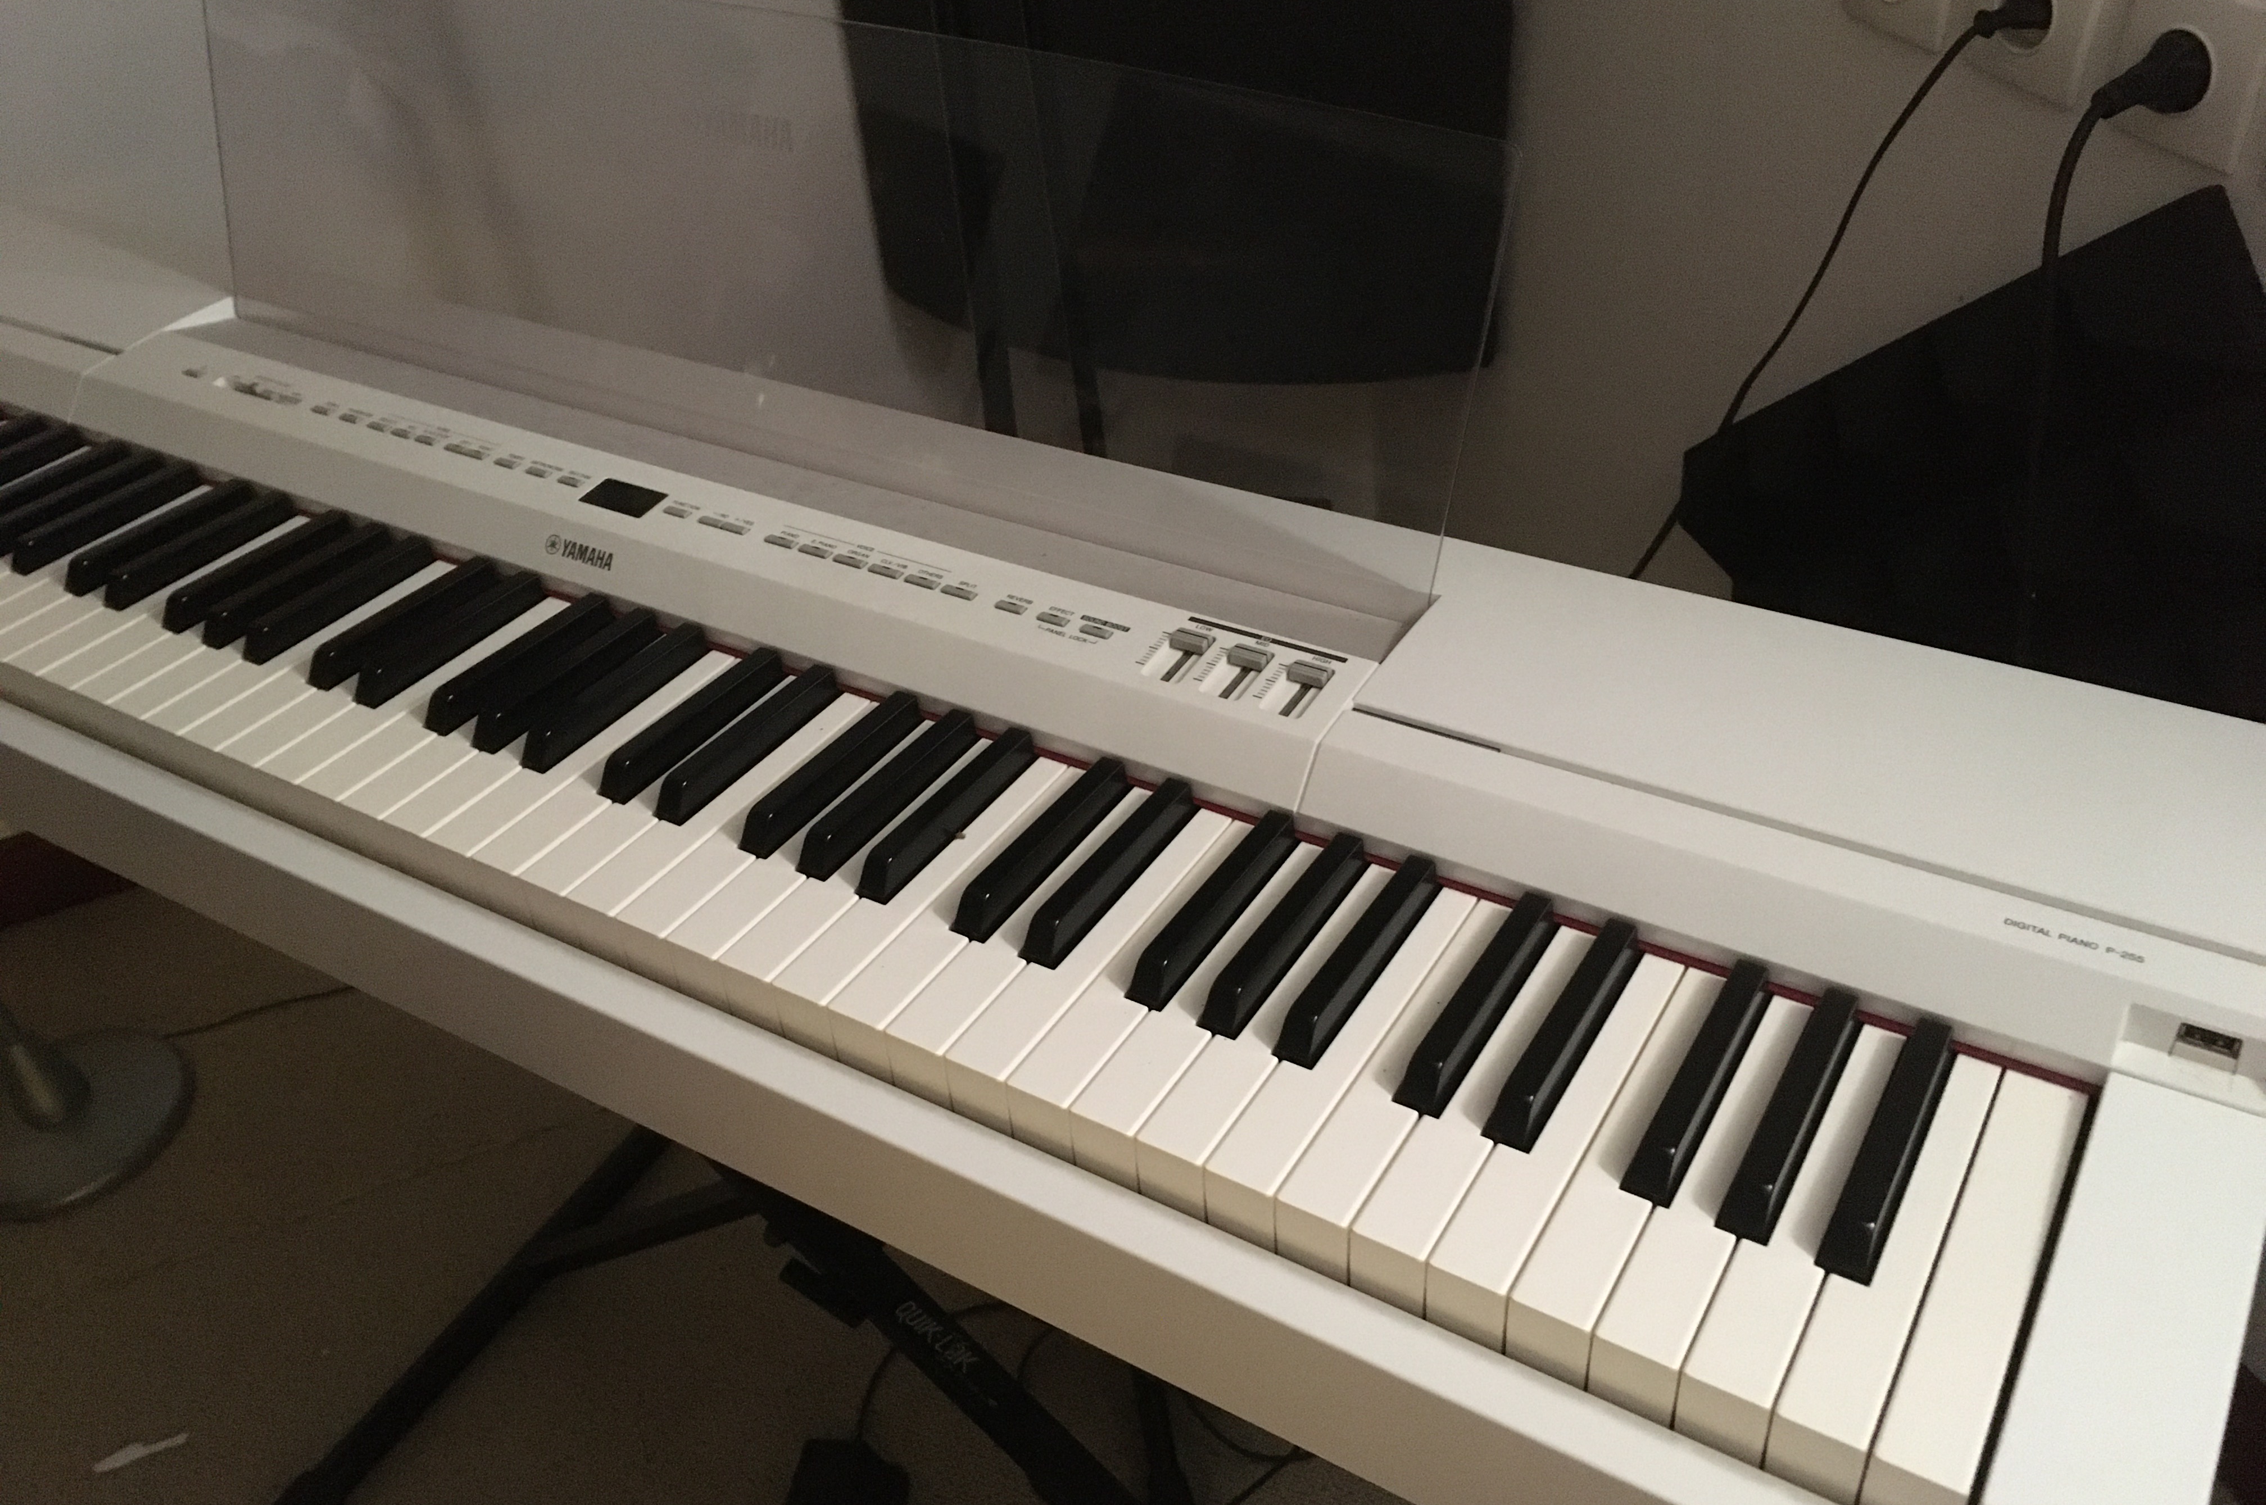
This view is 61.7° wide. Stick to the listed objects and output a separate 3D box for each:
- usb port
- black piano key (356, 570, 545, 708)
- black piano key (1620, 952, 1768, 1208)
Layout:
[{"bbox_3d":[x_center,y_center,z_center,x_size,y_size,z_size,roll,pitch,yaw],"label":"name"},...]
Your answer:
[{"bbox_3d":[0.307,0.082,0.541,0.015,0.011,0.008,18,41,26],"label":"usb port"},{"bbox_3d":[-0.286,-0.049,0.799,0.014,0.011,0.096,18,41,27],"label":"black piano key"},{"bbox_3d":[0.168,0.095,0.559,0.014,0.011,0.096,18,41,27],"label":"black piano key"}]

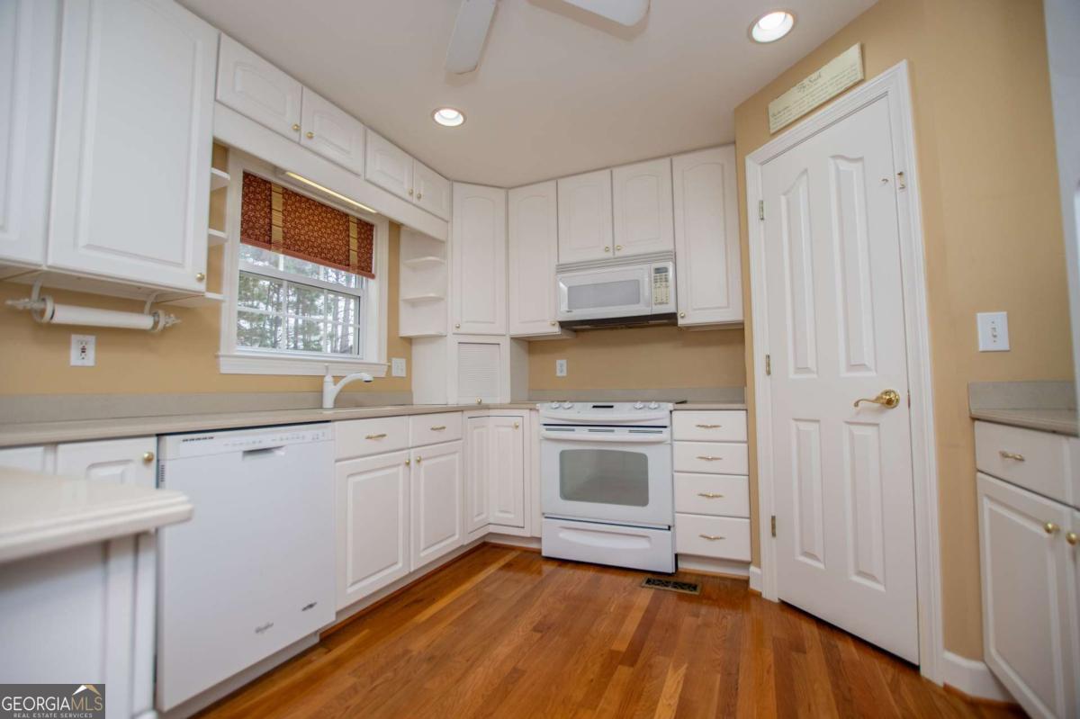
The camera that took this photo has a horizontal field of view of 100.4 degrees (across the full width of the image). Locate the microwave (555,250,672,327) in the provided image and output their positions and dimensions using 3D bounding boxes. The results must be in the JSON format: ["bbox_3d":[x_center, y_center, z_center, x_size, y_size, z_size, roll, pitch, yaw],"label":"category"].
[{"bbox_3d":[0.538,-0.425,3.004,0.764,0.397,0.382,-2,-4,26],"label":"microwave"}]

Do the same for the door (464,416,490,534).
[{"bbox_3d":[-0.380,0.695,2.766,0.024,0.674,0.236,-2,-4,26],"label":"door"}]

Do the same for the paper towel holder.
[{"bbox_3d":[-1.524,-0.185,1.568,0.115,0.152,0.459,-3,-4,26],"label":"paper towel holder"}]

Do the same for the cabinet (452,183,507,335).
[{"bbox_3d":[-0.423,-0.698,3.155,0.370,1.052,0.022,1,-4,-20],"label":"cabinet"}]

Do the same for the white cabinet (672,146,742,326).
[{"bbox_3d":[1.055,-0.720,2.802,0.358,1.056,0.327,-2,-4,26],"label":"white cabinet"}]

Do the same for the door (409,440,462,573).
[{"bbox_3d":[-0.546,0.748,2.394,0.024,0.592,0.422,-2,-4,26],"label":"door"}]

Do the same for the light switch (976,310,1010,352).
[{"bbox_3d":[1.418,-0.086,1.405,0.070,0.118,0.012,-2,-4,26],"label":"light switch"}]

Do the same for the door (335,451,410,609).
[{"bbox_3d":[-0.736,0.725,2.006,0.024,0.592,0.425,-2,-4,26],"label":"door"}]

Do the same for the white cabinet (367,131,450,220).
[{"bbox_3d":[-0.919,-1.080,2.814,0.327,0.292,0.740,-2,-4,26],"label":"white cabinet"}]

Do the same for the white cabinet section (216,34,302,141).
[{"bbox_3d":[-1.187,-1.135,1.917,0.024,0.282,0.348,-2,-4,26],"label":"white cabinet section"}]

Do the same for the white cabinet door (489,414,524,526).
[{"bbox_3d":[-0.204,0.693,2.813,0.232,0.672,0.022,-2,-4,21],"label":"white cabinet door"}]

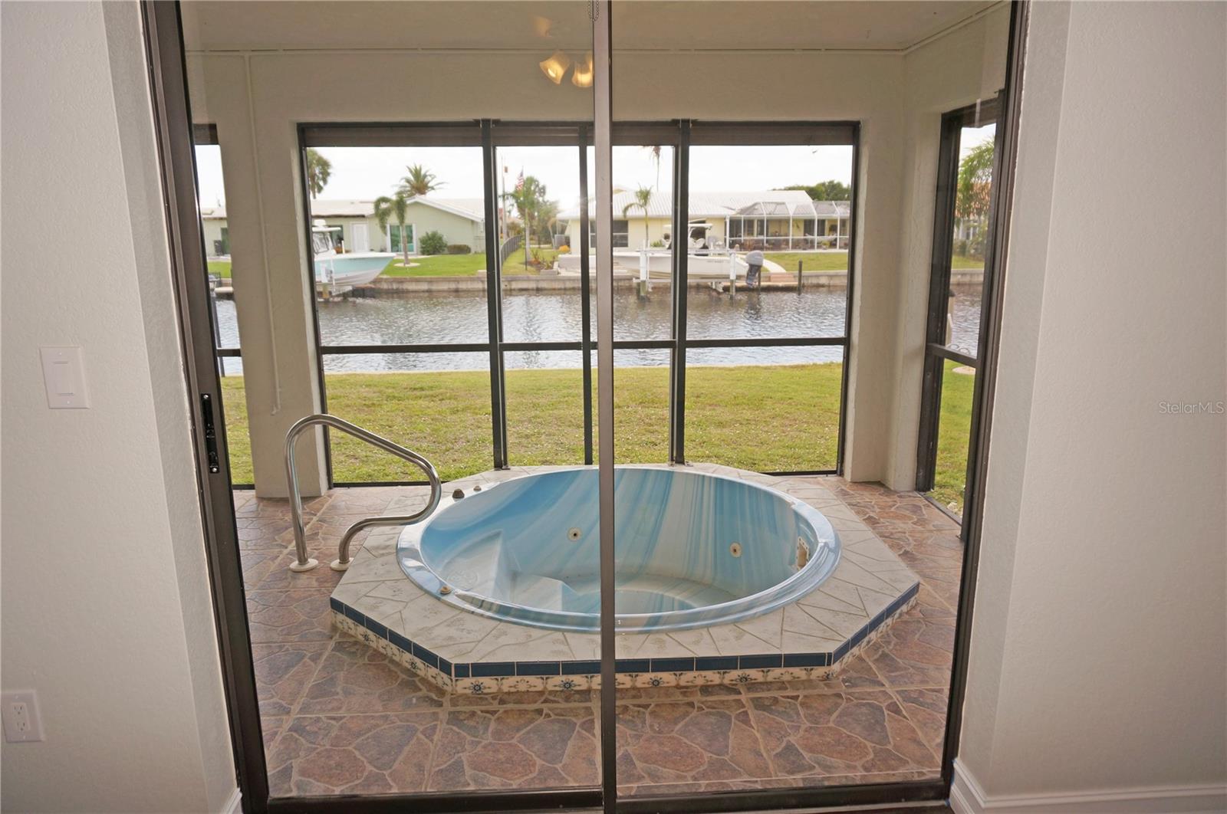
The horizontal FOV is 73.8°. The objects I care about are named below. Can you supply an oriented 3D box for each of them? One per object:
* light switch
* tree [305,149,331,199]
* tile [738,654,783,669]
[{"bbox_3d":[-1.075,-0.056,1.599,0.076,0.122,0.007,-1,13,-3],"label":"light switch"},{"bbox_3d":[-28.617,-20.298,78.967,4.200,9.820,4.200,-1,13,-3],"label":"tree"},{"bbox_3d":[0.515,0.890,2.853,0.152,0.052,0.010,-1,13,-2],"label":"tile"}]

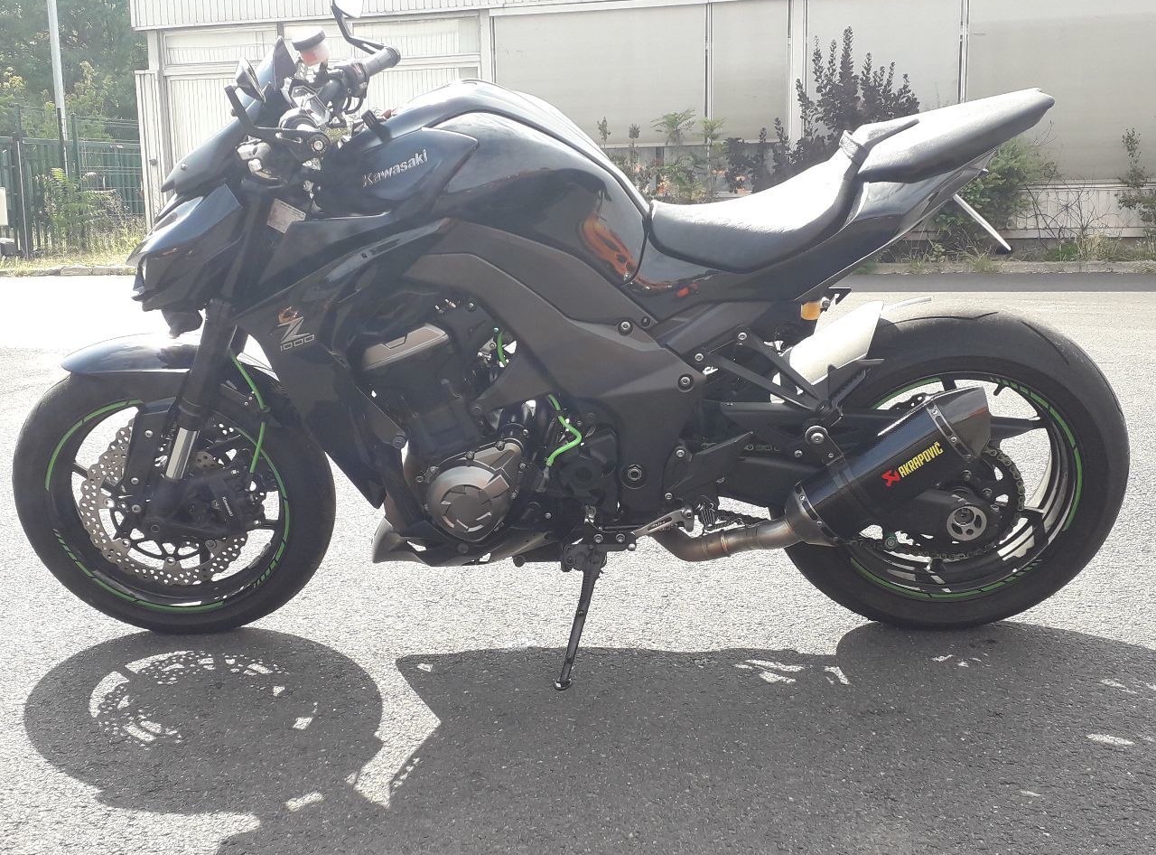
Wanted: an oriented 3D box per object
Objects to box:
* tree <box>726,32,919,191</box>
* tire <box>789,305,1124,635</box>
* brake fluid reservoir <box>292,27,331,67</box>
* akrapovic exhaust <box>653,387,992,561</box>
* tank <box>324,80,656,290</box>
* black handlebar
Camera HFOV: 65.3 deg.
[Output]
[{"bbox_3d":[2.800,-3.280,10.300,2.200,2.550,1.700,-1,8,0],"label":"tree"},{"bbox_3d":[0.665,0.085,1.665,0.622,0.622,0.190,-1,23,7],"label":"tire"},{"bbox_3d":[-0.490,-0.700,1.655,0.064,0.062,0.064,-13,28,13],"label":"brake fluid reservoir"},{"bbox_3d":[0.392,0.106,1.490,0.580,0.175,0.160,-23,19,16],"label":"akrapovic exhaust"},{"bbox_3d":[-0.153,-0.422,1.537,0.550,0.320,0.380,-1,23,7],"label":"tank"},{"bbox_3d":[-0.390,-0.726,1.790,0.042,0.042,0.130,8,37,25],"label":"black handlebar"}]

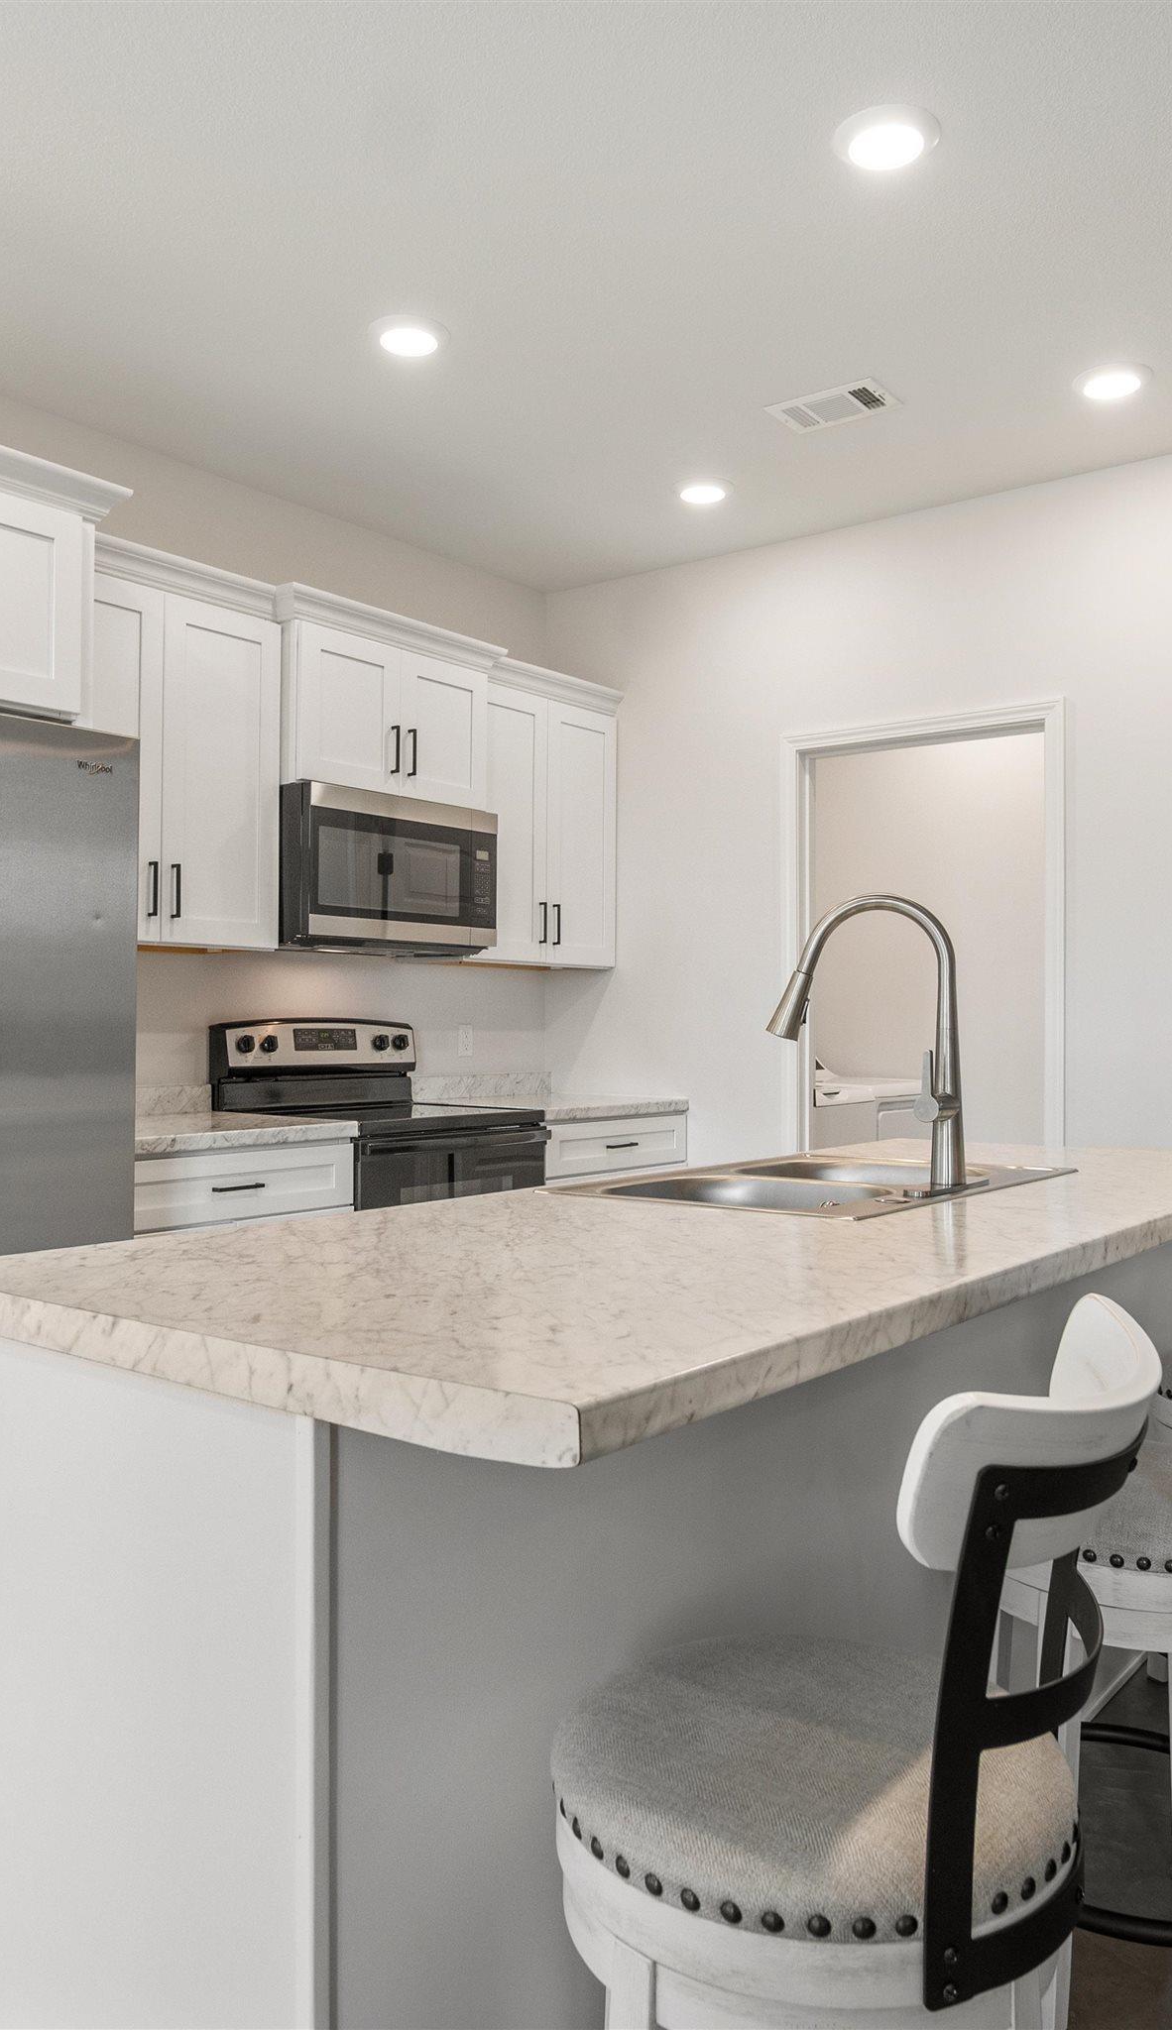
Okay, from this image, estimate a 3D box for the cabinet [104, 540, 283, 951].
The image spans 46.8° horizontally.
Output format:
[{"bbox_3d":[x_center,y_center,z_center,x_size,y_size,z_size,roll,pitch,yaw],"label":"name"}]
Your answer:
[{"bbox_3d":[-1.196,-0.672,3.535,0.379,0.991,0.731,0,0,38],"label":"cabinet"}]

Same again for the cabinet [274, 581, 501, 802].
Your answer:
[{"bbox_3d":[-0.698,-0.894,4.092,0.466,0.519,0.835,0,0,38],"label":"cabinet"}]

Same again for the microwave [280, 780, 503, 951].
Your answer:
[{"bbox_3d":[-0.687,-0.416,4.081,0.457,0.436,0.754,0,0,38],"label":"microwave"}]

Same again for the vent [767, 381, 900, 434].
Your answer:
[{"bbox_3d":[0.627,-1.537,3.428,0.295,0.022,0.195,0,0,38],"label":"vent"}]

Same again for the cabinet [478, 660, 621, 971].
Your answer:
[{"bbox_3d":[-0.253,-0.665,4.723,0.379,0.991,0.786,0,0,38],"label":"cabinet"}]

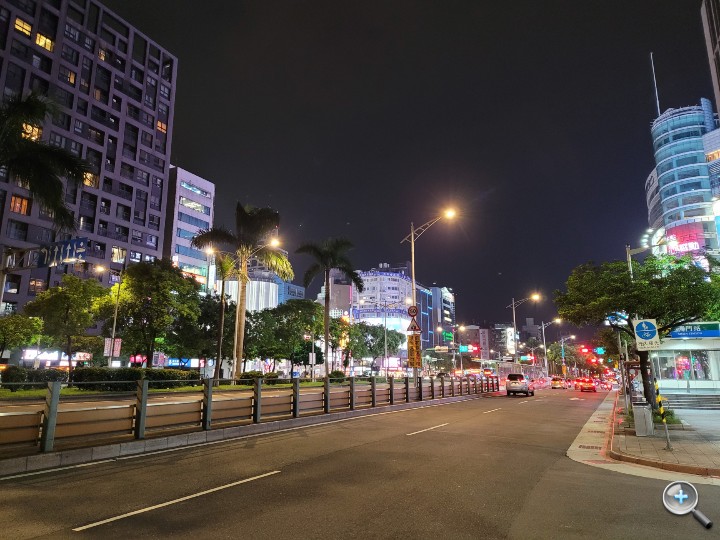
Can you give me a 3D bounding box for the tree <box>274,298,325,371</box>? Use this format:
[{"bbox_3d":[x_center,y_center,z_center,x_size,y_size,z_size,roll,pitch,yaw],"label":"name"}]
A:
[{"bbox_3d":[-7.912,9.002,69.576,6.300,10.766,6.300,0,-11,0],"label":"tree"}]

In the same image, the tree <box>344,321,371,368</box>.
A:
[{"bbox_3d":[-0.296,12.240,80.837,4.100,8.780,4.100,0,-11,0],"label":"tree"}]

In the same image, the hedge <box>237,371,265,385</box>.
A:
[{"bbox_3d":[-8.559,8.508,42.660,1.400,1.050,1.700,-5,-12,24],"label":"hedge"}]

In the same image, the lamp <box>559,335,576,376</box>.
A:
[{"bbox_3d":[50.751,21.875,132.270,3.600,11.166,0.500,-5,-12,24],"label":"lamp"}]

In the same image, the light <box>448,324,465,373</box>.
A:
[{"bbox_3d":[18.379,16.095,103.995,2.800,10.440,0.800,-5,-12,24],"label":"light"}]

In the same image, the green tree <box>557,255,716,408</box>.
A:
[{"bbox_3d":[8.179,2.028,16.113,4.200,4.980,4.400,-5,-12,24],"label":"green tree"}]

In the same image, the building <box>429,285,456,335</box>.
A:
[{"bbox_3d":[34.421,30.713,254.224,15.000,40.502,24.000,-5,-12,24],"label":"building"}]

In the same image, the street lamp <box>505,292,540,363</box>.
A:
[{"bbox_3d":[17.848,7.823,59.072,3.200,10.060,0.450,-5,-12,24],"label":"street lamp"}]

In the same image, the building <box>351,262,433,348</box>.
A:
[{"bbox_3d":[13.335,21.902,212.978,20.000,41.180,34.000,-5,-12,24],"label":"building"}]

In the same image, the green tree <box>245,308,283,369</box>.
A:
[{"bbox_3d":[-10.949,8.852,62.816,4.600,8.570,4.600,0,-11,0],"label":"green tree"}]

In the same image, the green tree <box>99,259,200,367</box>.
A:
[{"bbox_3d":[-16.945,4.094,43.534,7.300,10.279,7.800,-5,-12,24],"label":"green tree"}]

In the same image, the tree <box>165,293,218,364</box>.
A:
[{"bbox_3d":[-16.737,6.723,53.717,5.600,9.077,5.600,-5,-12,24],"label":"tree"}]

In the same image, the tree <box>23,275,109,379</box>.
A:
[{"bbox_3d":[-22.175,4.746,41.822,5.800,8.620,5.800,-5,-12,24],"label":"tree"}]

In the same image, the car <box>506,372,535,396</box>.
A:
[{"bbox_3d":[14.179,10.101,47.590,1.770,1.750,4.500,-5,-12,24],"label":"car"}]

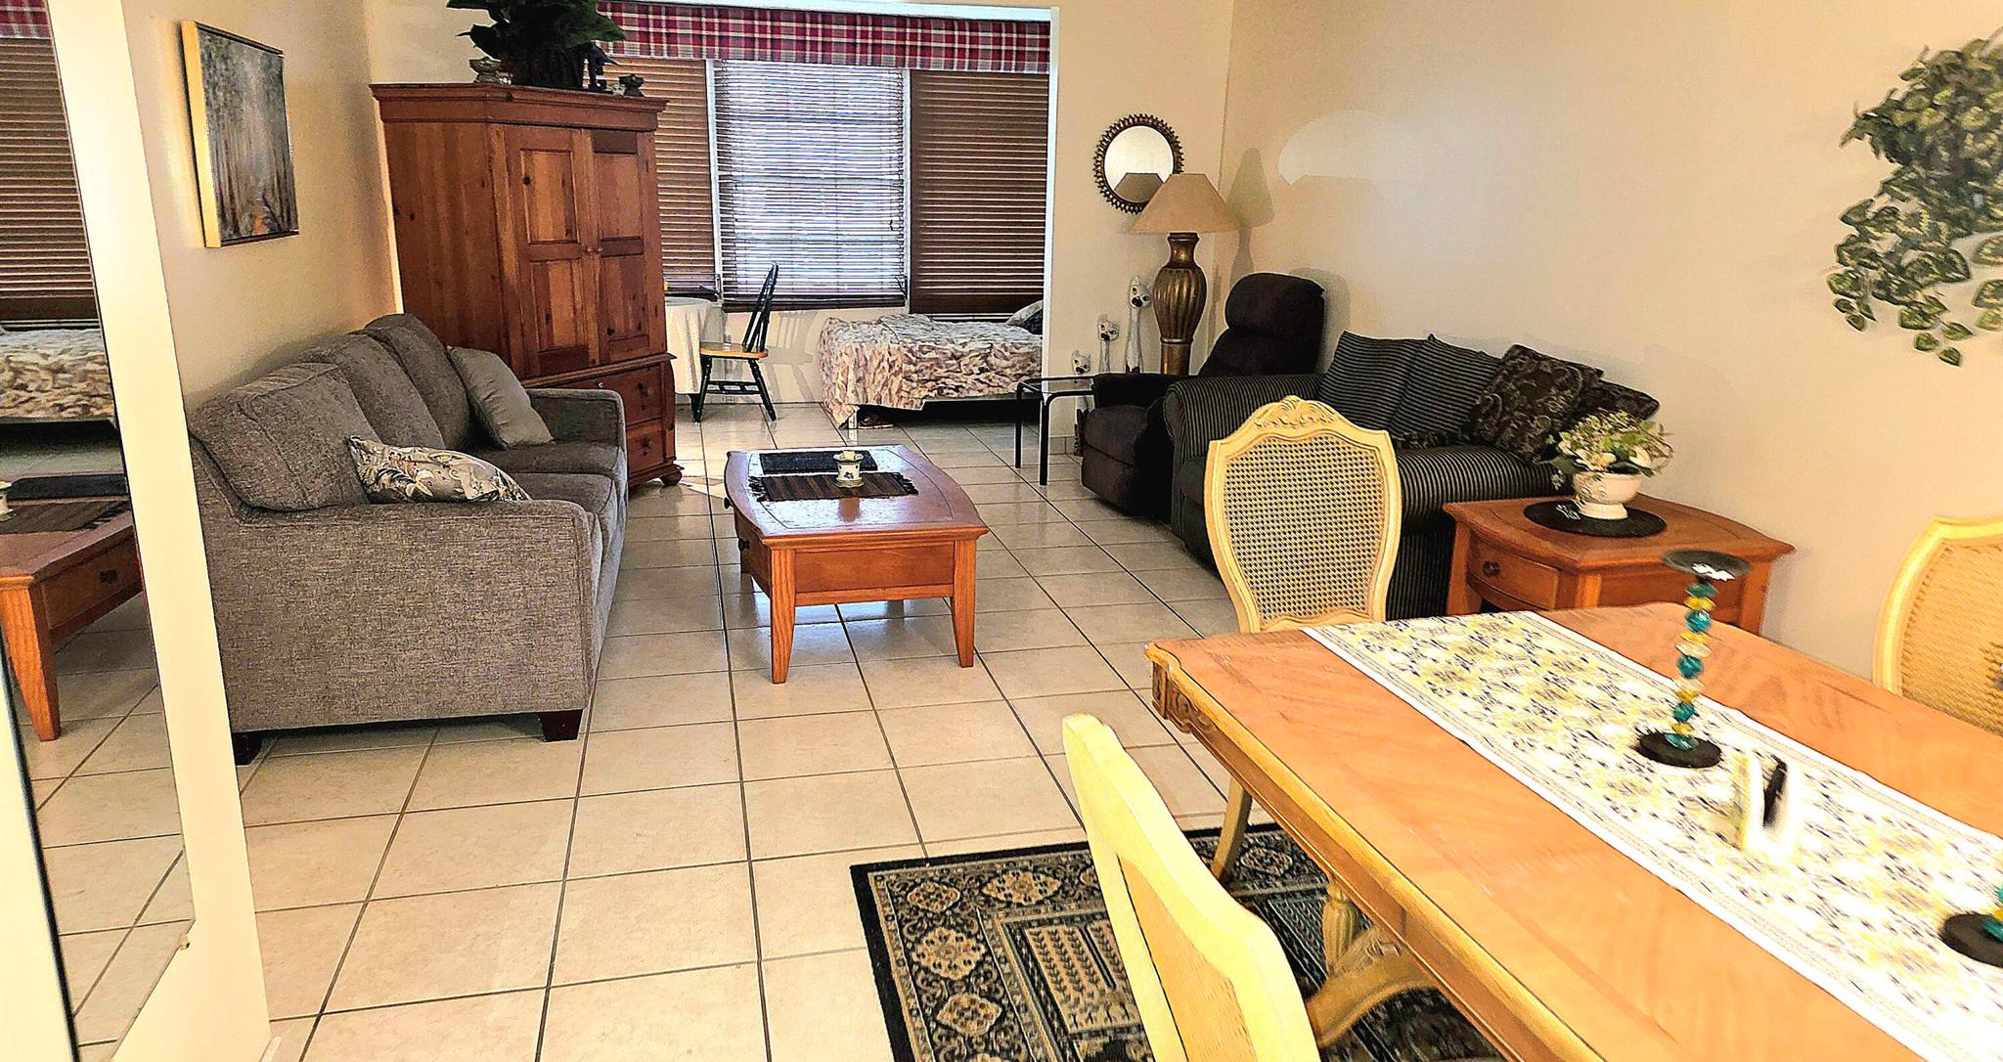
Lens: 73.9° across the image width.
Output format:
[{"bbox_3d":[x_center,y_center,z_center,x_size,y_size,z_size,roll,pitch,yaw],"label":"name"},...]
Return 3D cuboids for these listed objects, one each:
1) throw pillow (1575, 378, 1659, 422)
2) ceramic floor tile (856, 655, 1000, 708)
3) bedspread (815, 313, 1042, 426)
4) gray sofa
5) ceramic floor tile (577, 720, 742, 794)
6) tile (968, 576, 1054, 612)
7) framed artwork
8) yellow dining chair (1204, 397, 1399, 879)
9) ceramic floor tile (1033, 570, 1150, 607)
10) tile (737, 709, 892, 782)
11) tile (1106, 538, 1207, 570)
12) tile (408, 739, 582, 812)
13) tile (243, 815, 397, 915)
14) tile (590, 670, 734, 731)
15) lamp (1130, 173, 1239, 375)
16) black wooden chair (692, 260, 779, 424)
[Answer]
[{"bbox_3d":[1.810,-0.306,4.182,0.150,0.410,0.430,30,6,-19],"label":"throw pillow"},{"bbox_3d":[-0.219,0.471,4.128,0.402,0.012,0.406,-3,15,-13],"label":"ceramic floor tile"},{"bbox_3d":[-0.348,-1.070,8.646,1.762,0.610,0.950,-3,16,-13],"label":"bedspread"},{"bbox_3d":[-1.804,-0.129,4.385,0.975,0.967,2.108,-3,16,-13],"label":"gray sofa"},{"bbox_3d":[-0.908,0.612,3.563,0.402,0.012,0.406,-3,15,-13],"label":"ceramic floor tile"},{"bbox_3d":[-0.026,0.247,5.014,0.398,0.010,0.398,-3,16,-13],"label":"tile"},{"bbox_3d":[-2.381,-1.234,4.206,0.036,0.608,0.863,-3,15,-13],"label":"framed artwork"},{"bbox_3d":[0.659,0.306,2.659,0.480,1.076,0.560,-3,15,-15],"label":"yellow dining chair"},{"bbox_3d":[0.372,0.228,5.028,0.396,0.010,0.396,-3,16,-13],"label":"ceramic floor tile"},{"bbox_3d":[-0.518,0.594,3.645,0.398,0.010,0.398,-3,16,-13],"label":"tile"},{"bbox_3d":[0.661,0.107,5.567,0.398,0.010,0.398,-3,16,-13],"label":"tile"},{"bbox_3d":[-1.294,0.629,3.446,0.396,0.010,0.396,-3,16,-13],"label":"tile"},{"bbox_3d":[-1.600,0.756,2.992,0.398,0.010,0.398,-3,16,-13],"label":"tile"},{"bbox_3d":[-1.002,0.509,3.950,0.402,0.012,0.406,-3,15,-13],"label":"tile"},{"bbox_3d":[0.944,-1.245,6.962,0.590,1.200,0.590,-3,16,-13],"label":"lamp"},{"bbox_3d":[-1.685,-1.202,8.361,0.516,0.967,0.443,-3,16,-13],"label":"black wooden chair"}]

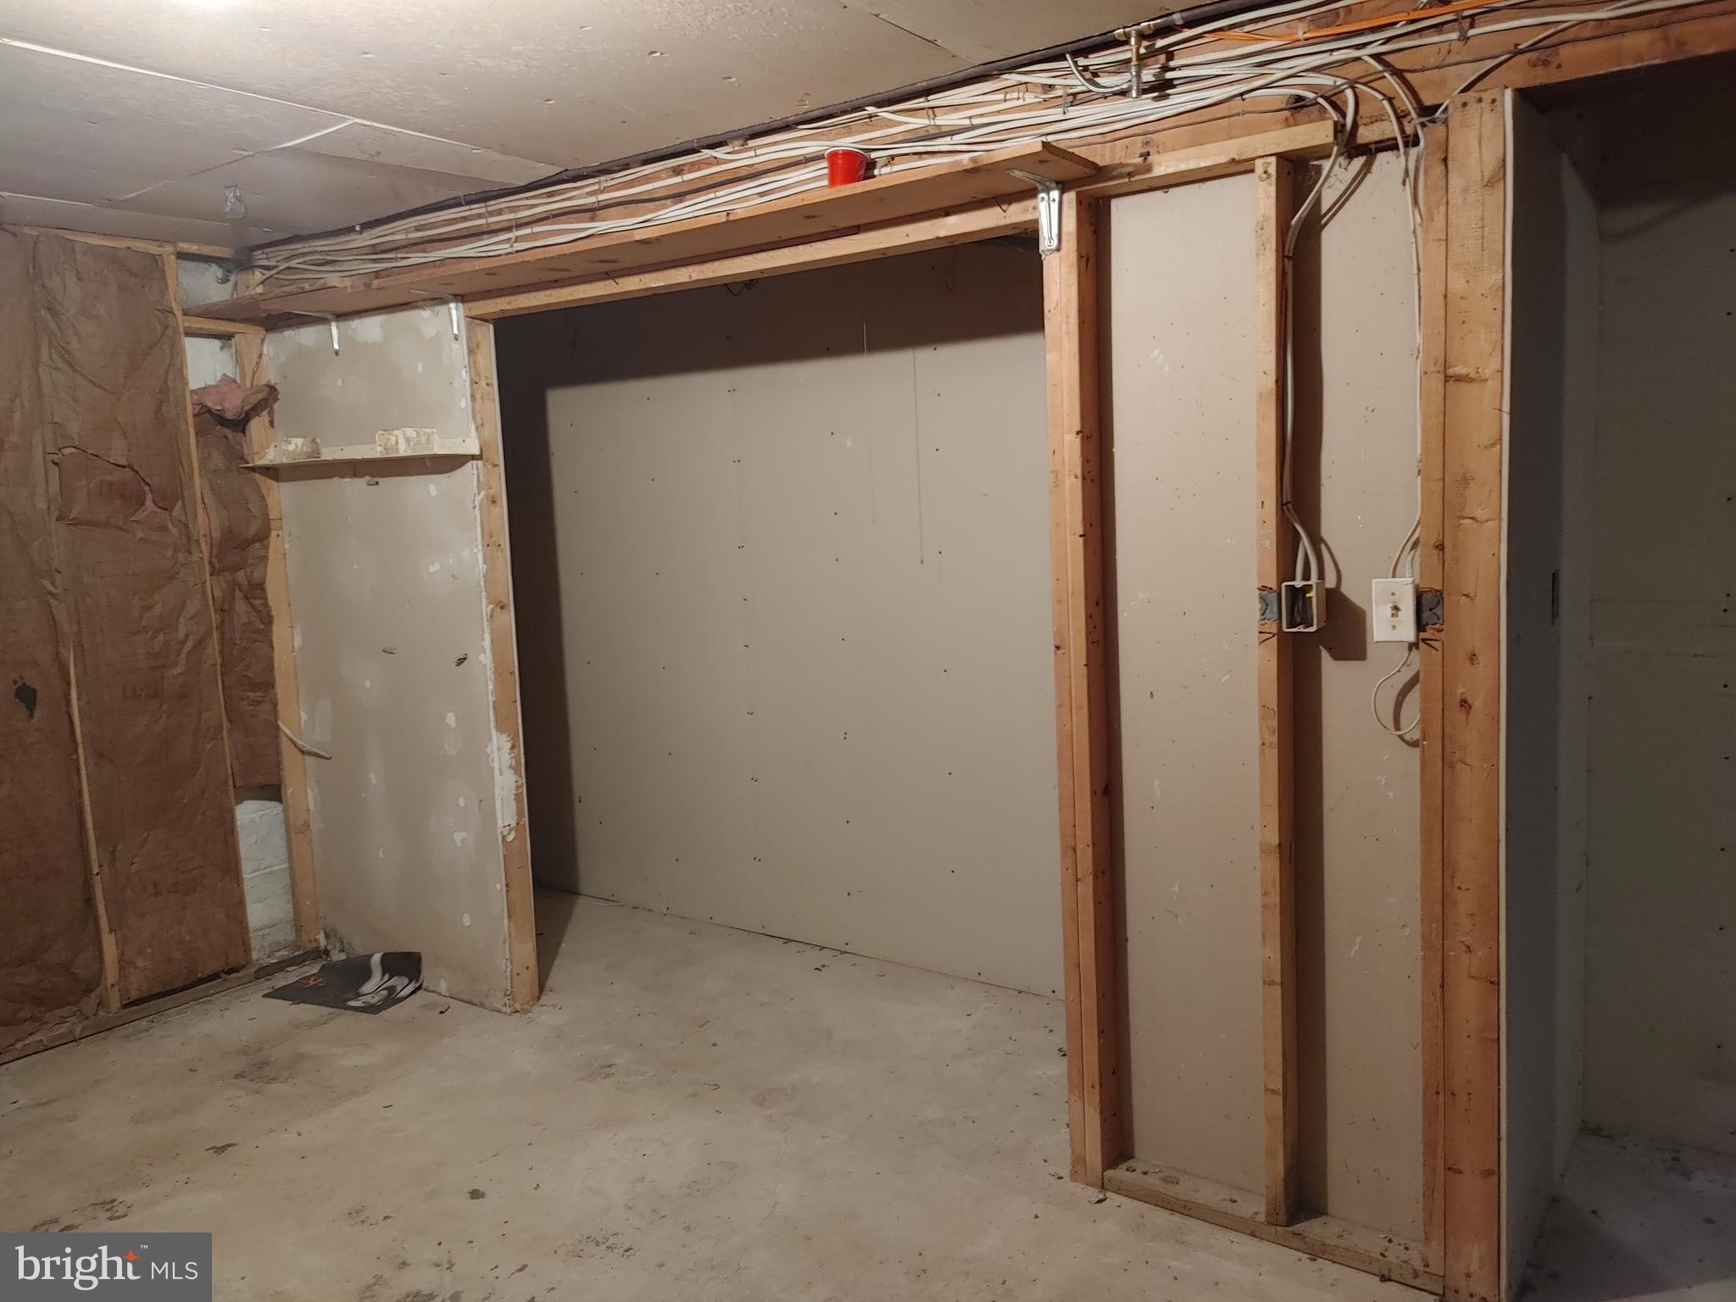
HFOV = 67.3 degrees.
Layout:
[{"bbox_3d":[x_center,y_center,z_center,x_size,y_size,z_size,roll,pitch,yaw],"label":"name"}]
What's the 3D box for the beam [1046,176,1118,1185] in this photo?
[{"bbox_3d":[0.461,0.122,2.791,0.078,2.123,0.090,2,8,36],"label":"beam"}]

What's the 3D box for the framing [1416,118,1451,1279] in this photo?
[{"bbox_3d":[1.040,0.130,2.367,0.040,2.082,0.090,2,8,36],"label":"framing"}]

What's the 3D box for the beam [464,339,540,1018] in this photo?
[{"bbox_3d":[-1.116,0.074,3.945,0.040,2.080,0.092,3,9,36],"label":"beam"}]

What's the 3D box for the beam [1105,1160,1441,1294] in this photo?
[{"bbox_3d":[0.823,1.169,2.681,0.697,0.038,0.090,2,8,36],"label":"beam"}]

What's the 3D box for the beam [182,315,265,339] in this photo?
[{"bbox_3d":[-2.154,-1.073,4.314,0.089,0.039,0.283,2,8,36],"label":"beam"}]

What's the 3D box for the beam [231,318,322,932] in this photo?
[{"bbox_3d":[-2.034,-0.014,4.493,0.039,2.110,0.092,2,8,36],"label":"beam"}]

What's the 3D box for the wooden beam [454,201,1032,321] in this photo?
[{"bbox_3d":[-0.388,-0.951,3.255,1.911,0.040,0.090,3,9,36],"label":"wooden beam"}]

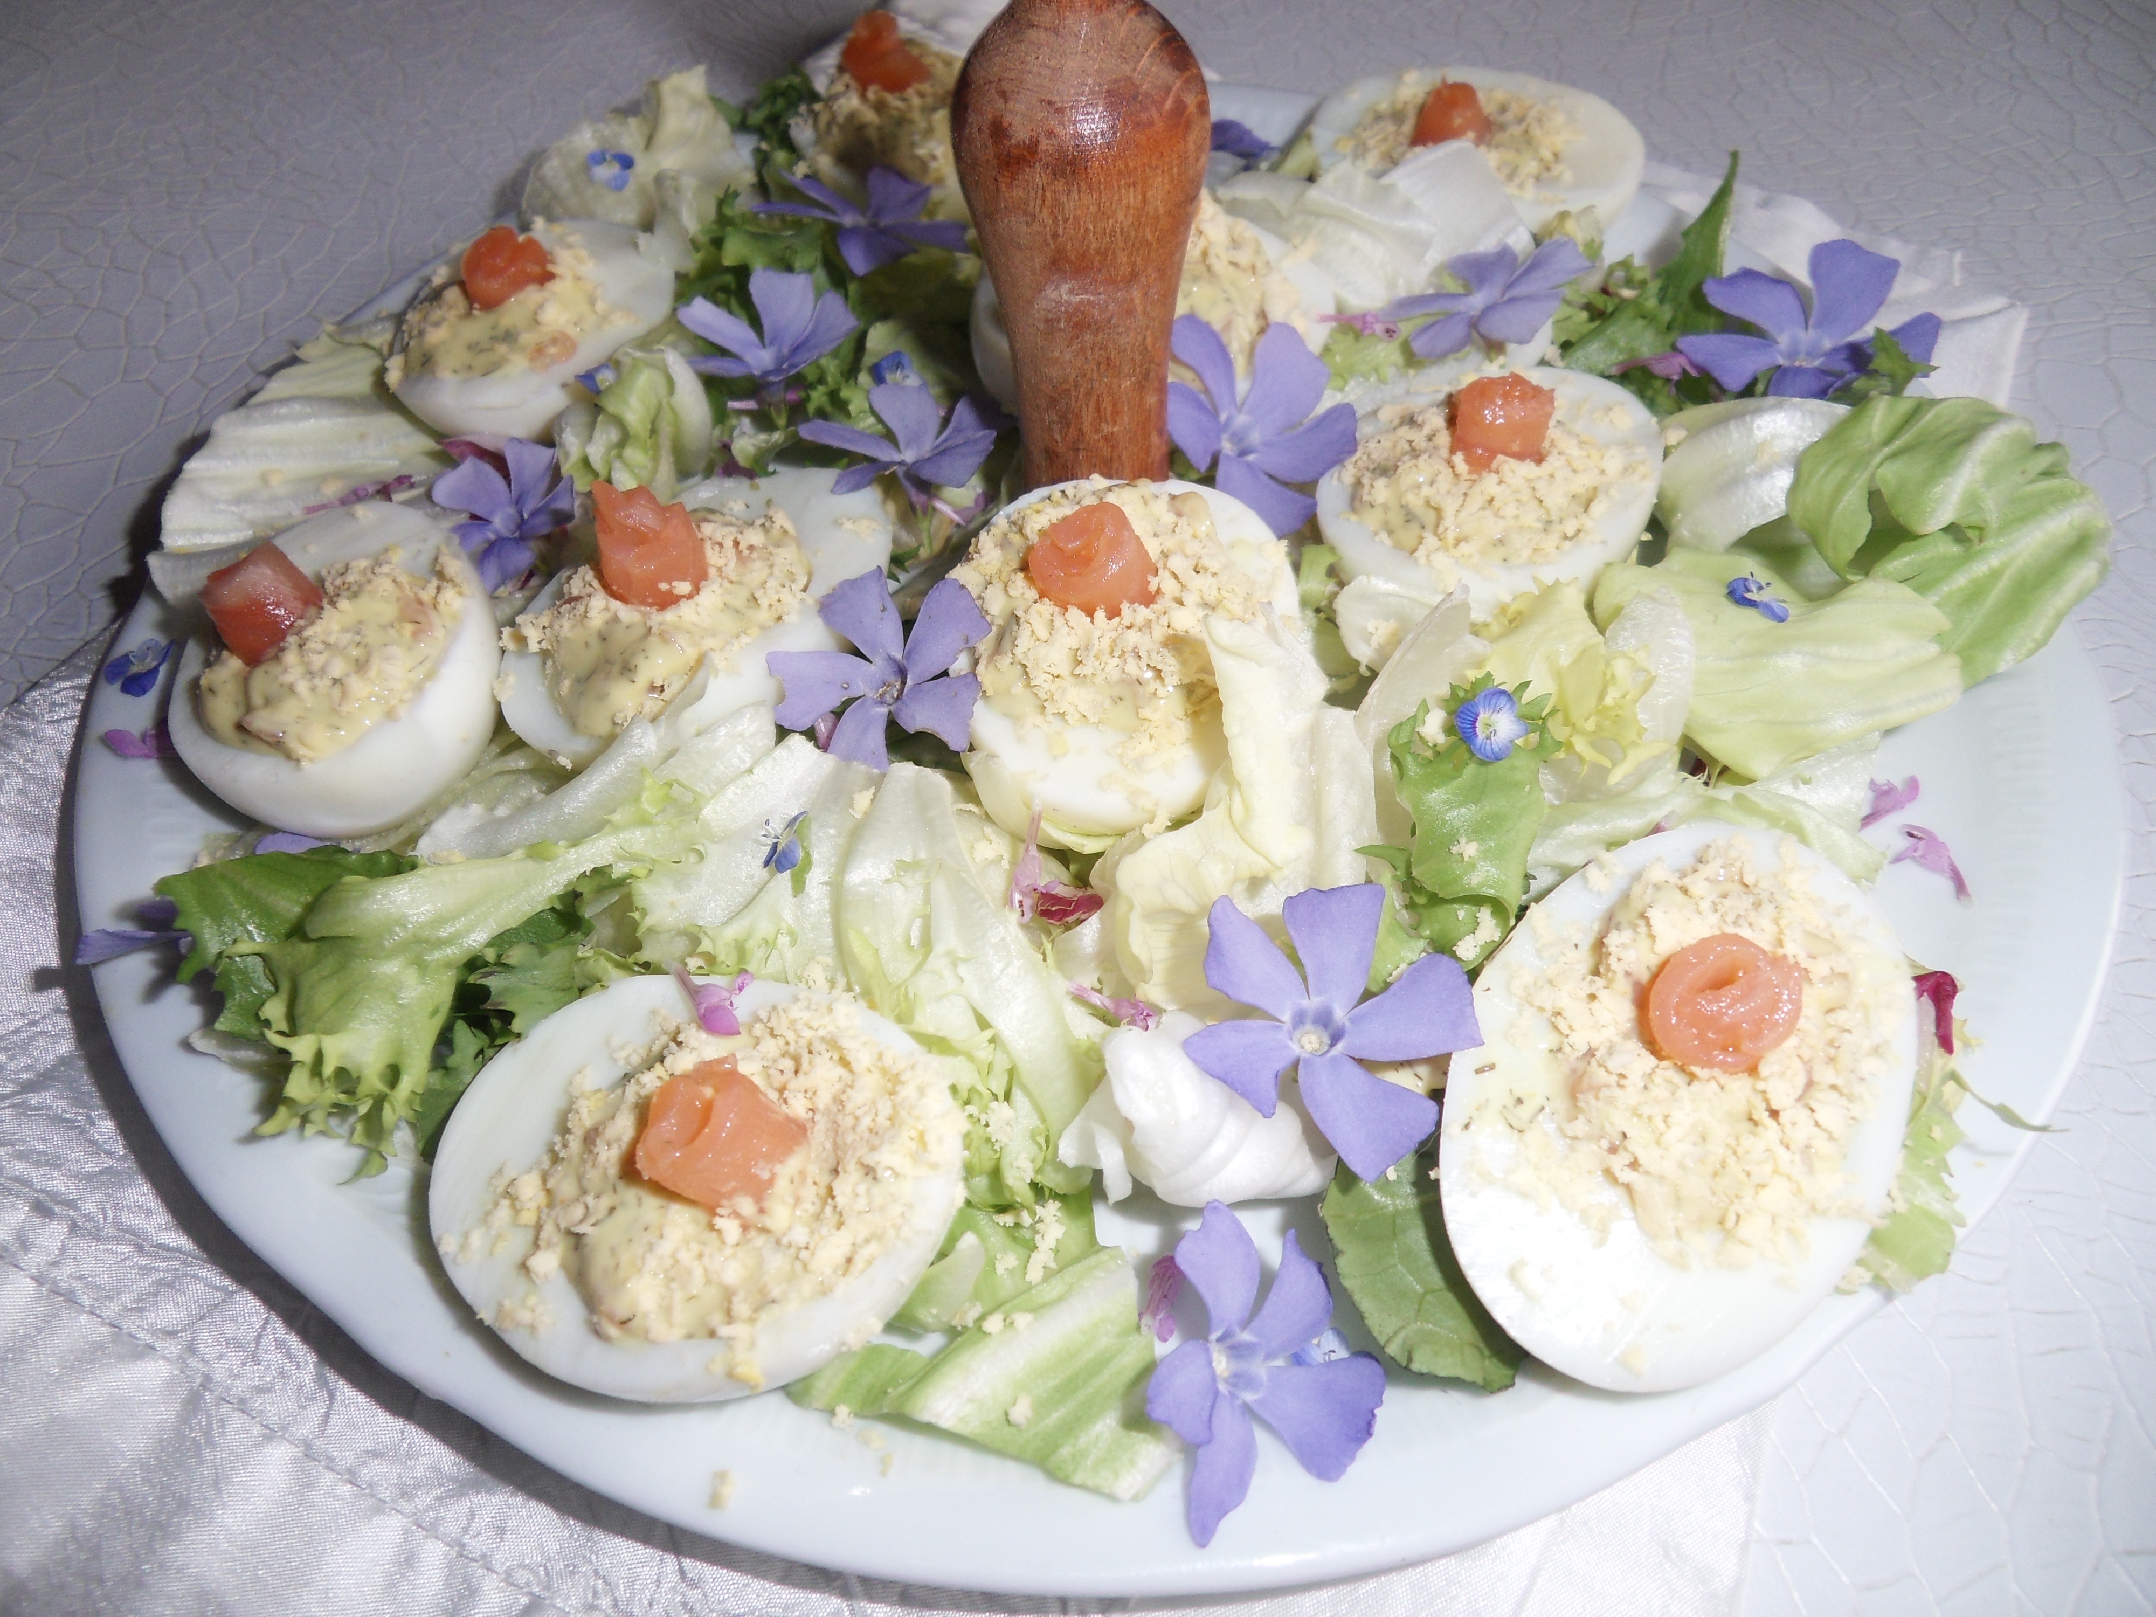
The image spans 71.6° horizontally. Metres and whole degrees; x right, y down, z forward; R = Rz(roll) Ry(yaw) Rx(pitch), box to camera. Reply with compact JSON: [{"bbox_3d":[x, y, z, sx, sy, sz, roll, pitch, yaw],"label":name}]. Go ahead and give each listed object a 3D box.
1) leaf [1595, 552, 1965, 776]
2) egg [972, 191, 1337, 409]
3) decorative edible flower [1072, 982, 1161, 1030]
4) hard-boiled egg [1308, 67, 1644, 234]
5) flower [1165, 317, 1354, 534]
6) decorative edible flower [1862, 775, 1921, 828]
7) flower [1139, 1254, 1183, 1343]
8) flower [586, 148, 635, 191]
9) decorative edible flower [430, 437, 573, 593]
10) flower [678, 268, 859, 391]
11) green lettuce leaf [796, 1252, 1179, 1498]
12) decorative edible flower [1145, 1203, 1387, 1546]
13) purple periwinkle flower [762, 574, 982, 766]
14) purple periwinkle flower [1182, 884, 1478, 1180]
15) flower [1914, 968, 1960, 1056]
[{"bbox_3d":[0.087,-0.018,0.186,0.044,0.016,0.036,0,52,1],"label":"leaf"},{"bbox_3d":[0.012,-0.078,0.235,0.055,0.028,0.043,-5,52,-4],"label":"egg"},{"bbox_3d":[0.004,0.022,0.163,0.010,0.005,0.005,24,56,18],"label":"decorative edible flower"},{"bbox_3d":[0.068,-0.110,0.259,0.056,0.028,0.044,7,57,5],"label":"hard-boiled egg"},{"bbox_3d":[0.027,-0.056,0.221,0.031,0.010,0.032,-10,82,-7],"label":"flower"},{"bbox_3d":[0.103,-0.001,0.190,0.011,0.004,0.005,-30,58,-21],"label":"decorative edible flower"},{"bbox_3d":[0.008,0.049,0.151,0.004,0.004,0.009,10,53,9],"label":"flower"},{"bbox_3d":[-0.078,-0.106,0.248,0.008,0.003,0.008,-15,92,-11],"label":"flower"},{"bbox_3d":[-0.079,-0.040,0.205,0.020,0.011,0.024,-2,60,2],"label":"decorative edible flower"},{"bbox_3d":[-0.049,-0.075,0.235,0.028,0.014,0.026,0,52,1],"label":"flower"},{"bbox_3d":[-0.009,0.055,0.146,0.037,0.009,0.025,0,52,1],"label":"green lettuce leaf"},{"bbox_3d":[0.017,0.052,0.139,0.025,0.011,0.031,8,66,-24],"label":"decorative edible flower"},{"bbox_3d":[-0.026,-0.018,0.192,0.029,0.008,0.029,-10,75,-7],"label":"purple periwinkle flower"},{"bbox_3d":[0.024,0.021,0.144,0.030,0.010,0.029,-1,68,4],"label":"purple periwinkle flower"},{"bbox_3d":[0.096,0.023,0.167,0.005,0.004,0.011,12,53,9],"label":"flower"}]

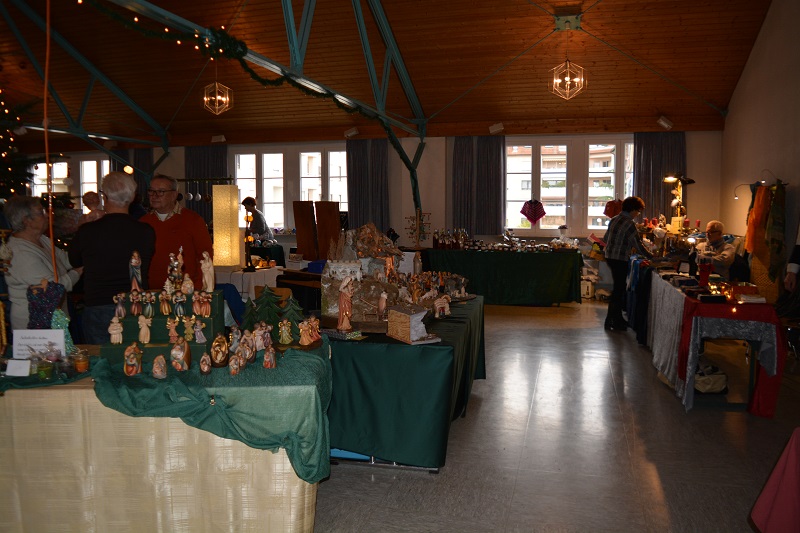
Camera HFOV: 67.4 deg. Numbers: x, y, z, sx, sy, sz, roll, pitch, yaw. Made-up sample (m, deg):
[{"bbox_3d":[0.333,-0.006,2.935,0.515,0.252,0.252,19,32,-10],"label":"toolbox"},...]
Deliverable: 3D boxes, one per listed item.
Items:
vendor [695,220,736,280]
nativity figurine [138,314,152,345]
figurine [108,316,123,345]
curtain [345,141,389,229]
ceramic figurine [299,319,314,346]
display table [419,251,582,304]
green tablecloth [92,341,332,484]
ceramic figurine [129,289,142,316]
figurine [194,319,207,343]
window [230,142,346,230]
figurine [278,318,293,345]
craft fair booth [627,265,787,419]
[{"bbox_3d":[3.592,0.126,6.869,0.600,1.280,0.520,-5,8,-38],"label":"vendor"},{"bbox_3d":[-1.239,0.307,2.920,0.062,0.141,0.055,2,7,20],"label":"nativity figurine"},{"bbox_3d":[-1.375,0.311,2.900,0.070,0.128,0.060,-1,5,-11],"label":"figurine"},{"bbox_3d":[-0.624,-1.531,11.700,0.850,1.900,0.160,1,5,14],"label":"curtain"},{"bbox_3d":[-0.486,0.347,3.120,0.075,0.127,0.065,-1,5,-6],"label":"ceramic figurine"},{"bbox_3d":[1.501,0.128,8.815,2.210,0.770,0.740,1,7,15],"label":"display table"},{"bbox_3d":[-0.826,0.644,2.874,1.060,0.419,0.800,0,7,0],"label":"green tablecloth"},{"bbox_3d":[-1.307,0.178,2.959,0.053,0.123,0.043,-1,6,-6],"label":"ceramic figurine"},{"bbox_3d":[-0.943,0.305,2.842,0.053,0.107,0.042,0,6,0],"label":"figurine"},{"bbox_3d":[-2.062,-1.450,11.061,2.449,1.607,0.120,1,6,16],"label":"window"},{"bbox_3d":[-0.615,0.350,3.223,0.062,0.119,0.045,-1,6,-6],"label":"figurine"},{"bbox_3d":[2.631,0.468,5.490,0.720,0.830,2.800,1,7,15],"label":"craft fair booth"}]

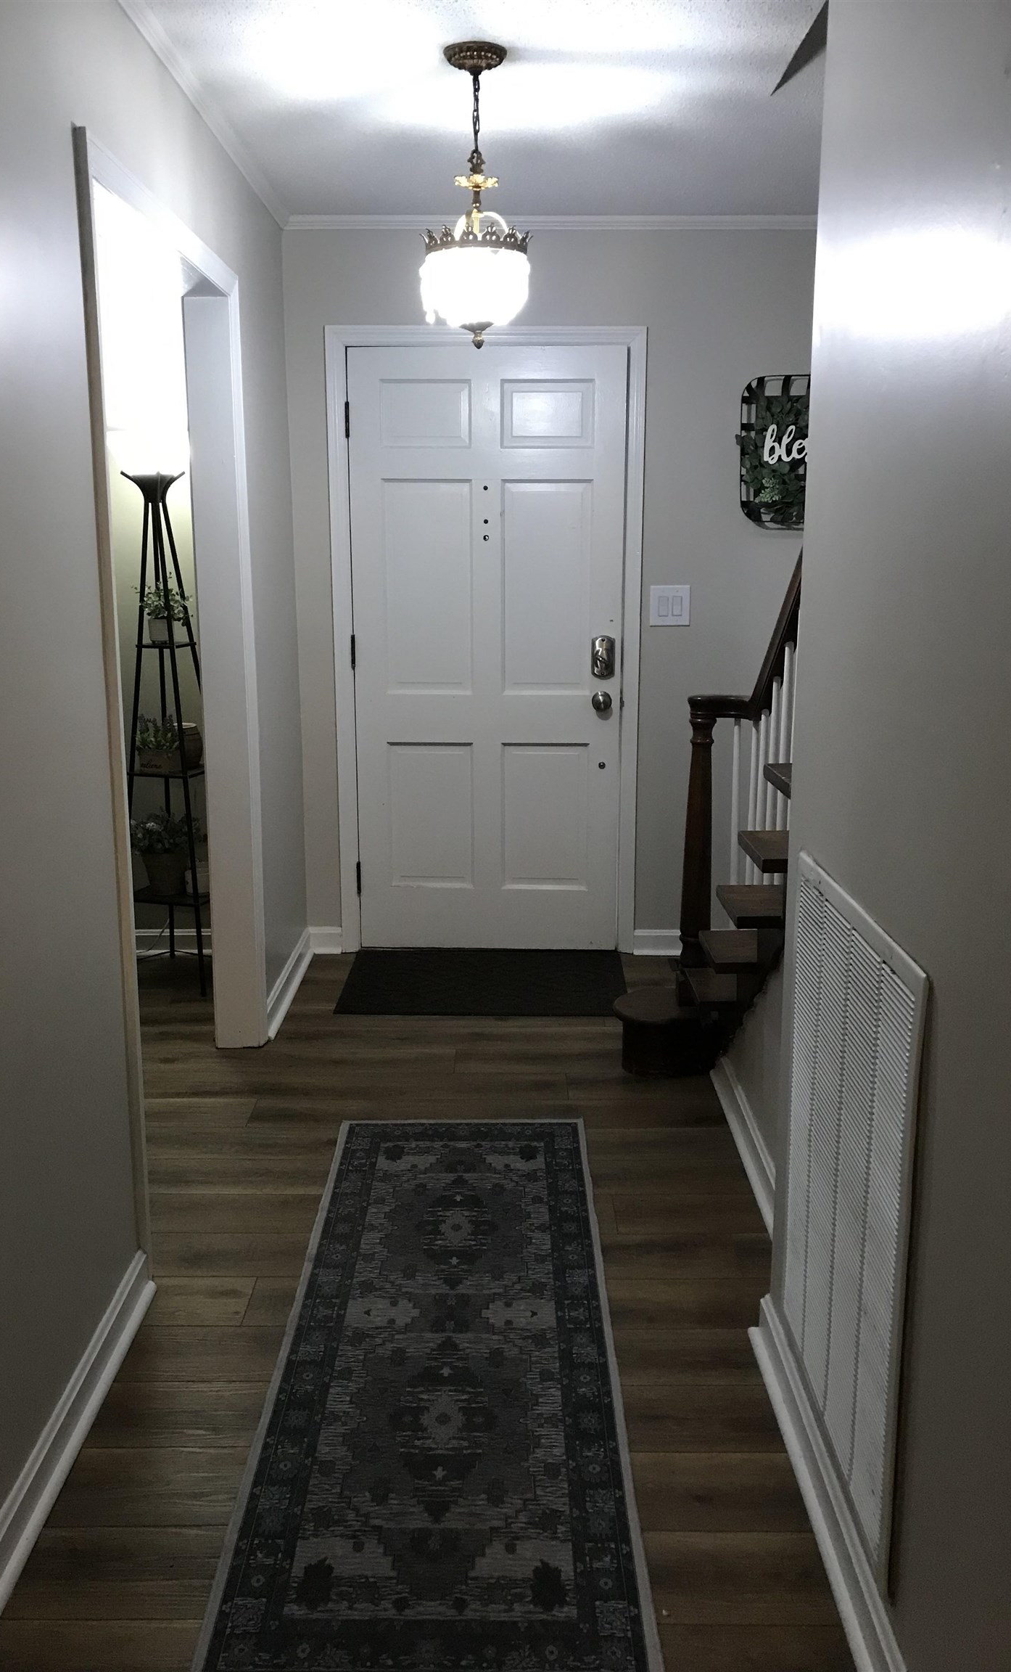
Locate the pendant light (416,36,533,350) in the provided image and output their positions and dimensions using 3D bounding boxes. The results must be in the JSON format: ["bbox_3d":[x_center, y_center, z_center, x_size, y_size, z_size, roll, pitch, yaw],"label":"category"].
[{"bbox_3d":[-0.064,-1.367,2.920,0.242,0.597,0.242,0,12,0],"label":"pendant light"}]

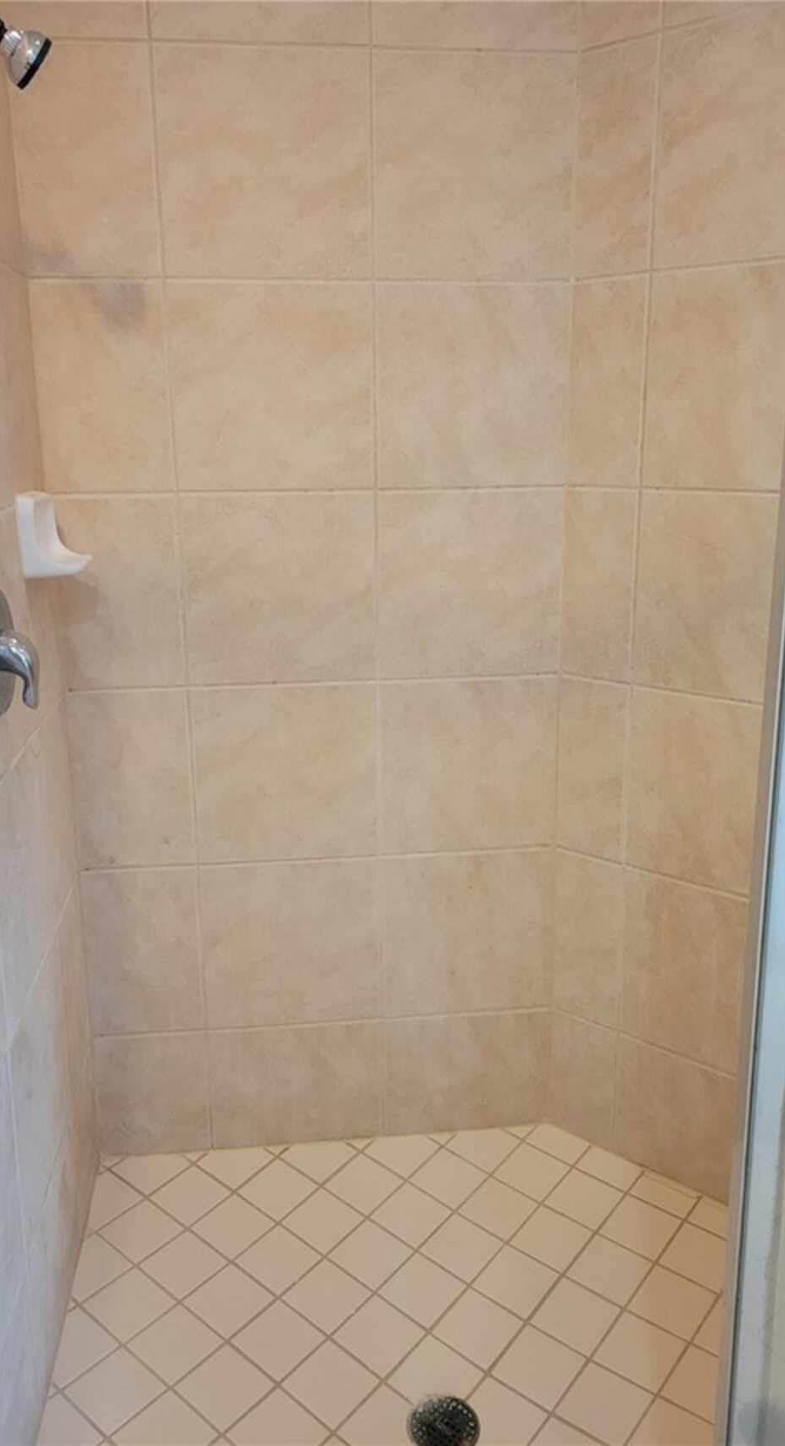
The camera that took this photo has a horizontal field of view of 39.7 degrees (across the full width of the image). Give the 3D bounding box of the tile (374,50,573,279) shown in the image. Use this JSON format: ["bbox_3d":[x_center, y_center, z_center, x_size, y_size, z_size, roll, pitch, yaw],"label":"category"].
[{"bbox_3d":[0.123,-0.826,1.619,0.305,0.308,0.010,-2,15,-6],"label":"tile"}]

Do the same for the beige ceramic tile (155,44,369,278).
[{"bbox_3d":[-0.197,-0.870,1.694,0.327,0.331,0.010,-2,14,-6],"label":"beige ceramic tile"}]

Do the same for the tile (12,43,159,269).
[{"bbox_3d":[-0.453,-0.835,1.620,0.198,0.317,0.012,-2,15,-6],"label":"tile"}]

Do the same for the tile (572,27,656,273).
[{"bbox_3d":[0.351,-0.876,1.700,0.138,0.331,0.010,11,18,39],"label":"tile"}]

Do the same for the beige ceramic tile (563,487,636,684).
[{"bbox_3d":[0.356,-0.235,1.863,0.138,0.325,0.010,11,18,39],"label":"beige ceramic tile"}]

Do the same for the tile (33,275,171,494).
[{"bbox_3d":[-0.450,-0.524,1.701,0.198,0.317,0.012,-2,15,-6],"label":"tile"}]

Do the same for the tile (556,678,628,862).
[{"bbox_3d":[0.348,0.083,1.889,0.135,0.317,0.012,11,19,38],"label":"tile"}]

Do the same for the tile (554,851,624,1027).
[{"bbox_3d":[0.351,0.394,1.970,0.135,0.317,0.012,11,19,38],"label":"tile"}]

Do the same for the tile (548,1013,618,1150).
[{"bbox_3d":[0.345,0.654,1.998,0.129,0.246,0.010,12,20,38],"label":"tile"}]

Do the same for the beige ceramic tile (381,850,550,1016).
[{"bbox_3d":[0.137,0.388,1.999,0.310,0.317,0.012,-2,15,-6],"label":"beige ceramic tile"}]

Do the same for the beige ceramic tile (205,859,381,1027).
[{"bbox_3d":[-0.175,0.389,1.920,0.309,0.308,0.010,-2,15,-6],"label":"beige ceramic tile"}]

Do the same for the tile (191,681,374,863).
[{"bbox_3d":[-0.188,0.090,1.939,0.327,0.324,0.010,-2,14,-6],"label":"tile"}]

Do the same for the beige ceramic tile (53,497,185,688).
[{"bbox_3d":[-0.447,-0.213,1.782,0.198,0.317,0.012,-2,15,-6],"label":"beige ceramic tile"}]

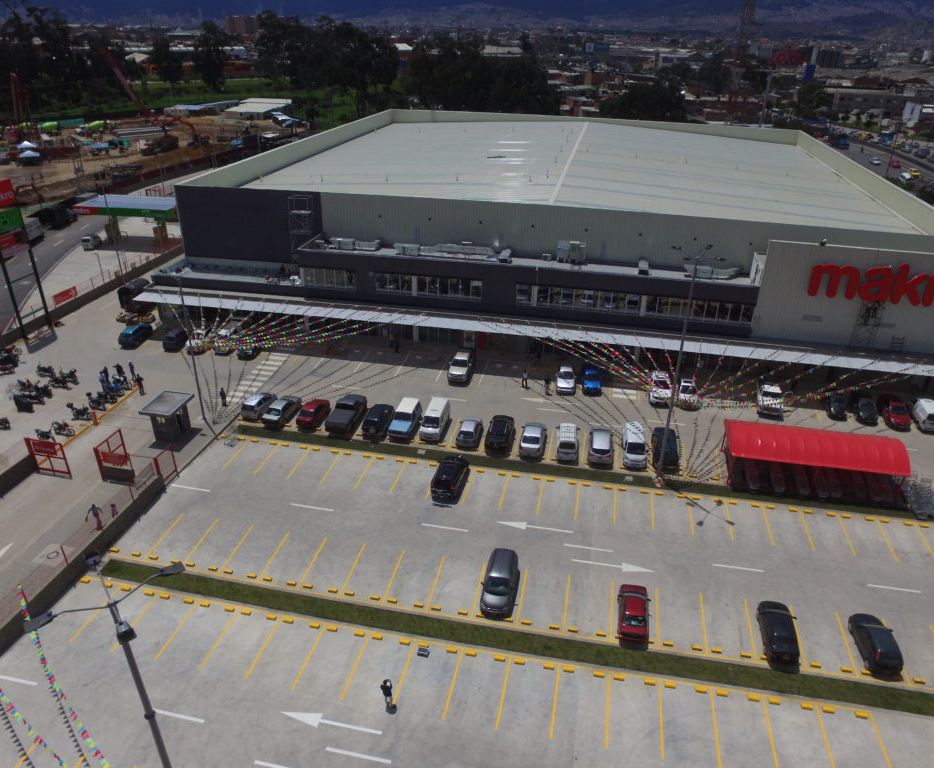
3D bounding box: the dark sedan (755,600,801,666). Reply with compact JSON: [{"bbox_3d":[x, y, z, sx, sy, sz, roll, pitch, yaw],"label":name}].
[{"bbox_3d":[17.848,14.167,34.119,1.750,1.500,4.150,7,32,10],"label":"dark sedan"}]

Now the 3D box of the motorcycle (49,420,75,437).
[{"bbox_3d":[-30.502,3.353,44.626,1.950,1.080,0.720,9,32,12],"label":"motorcycle"}]

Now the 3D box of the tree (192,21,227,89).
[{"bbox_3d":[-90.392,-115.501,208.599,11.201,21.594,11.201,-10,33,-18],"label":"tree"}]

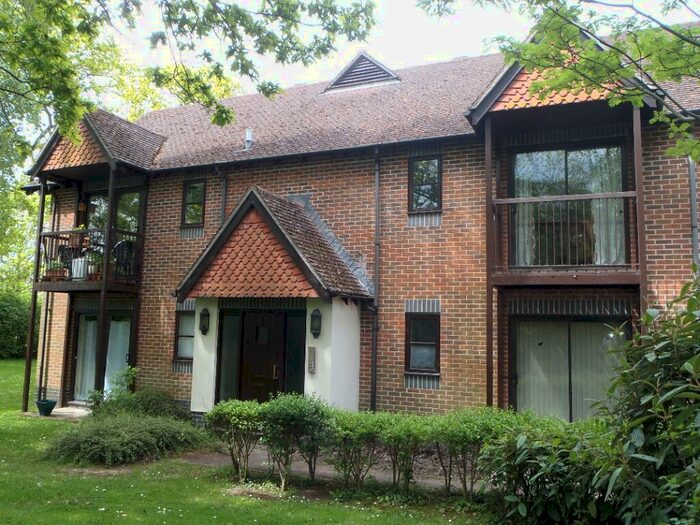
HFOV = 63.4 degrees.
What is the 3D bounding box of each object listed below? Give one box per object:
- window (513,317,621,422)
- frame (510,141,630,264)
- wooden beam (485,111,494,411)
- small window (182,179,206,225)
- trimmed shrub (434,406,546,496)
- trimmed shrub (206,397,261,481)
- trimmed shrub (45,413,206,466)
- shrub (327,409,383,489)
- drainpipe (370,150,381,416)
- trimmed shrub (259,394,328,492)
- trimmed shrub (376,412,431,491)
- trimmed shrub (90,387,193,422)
[{"bbox_3d":[3.371,1.838,8.712,1.740,2.040,0.110,-2,-7,23],"label":"window"},{"bbox_3d":[3.371,-0.909,8.883,1.784,2.022,0.100,-1,-7,24],"label":"frame"},{"bbox_3d":[2.069,0.350,8.344,0.085,5.070,0.085,-2,-7,23],"label":"wooden beam"},{"bbox_3d":[-3.272,-1.236,11.860,0.595,1.009,0.090,-1,-7,24],"label":"small window"},{"bbox_3d":[1.577,2.141,6.308,1.250,0.940,0.800,-2,-7,23],"label":"trimmed shrub"},{"bbox_3d":[-1.463,2.282,7.329,0.680,1.010,0.680,1,-6,0],"label":"trimmed shrub"},{"bbox_3d":[-3.494,2.593,8.751,2.100,0.600,1.800,-1,-7,24],"label":"trimmed shrub"},{"bbox_3d":[0.090,2.314,7.127,0.680,0.970,0.680,1,-6,0],"label":"shrub"},{"bbox_3d":[0.449,0.472,9.909,0.080,5.109,0.080,-1,-7,24],"label":"drainpipe"},{"bbox_3d":[-0.673,2.112,6.796,0.800,1.007,0.750,-2,-7,23],"label":"trimmed shrub"},{"bbox_3d":[0.624,2.209,6.604,0.620,0.829,0.650,-2,-7,23],"label":"trimmed shrub"},{"bbox_3d":[-3.974,2.760,10.818,1.950,0.680,1.150,-1,-7,24],"label":"trimmed shrub"}]

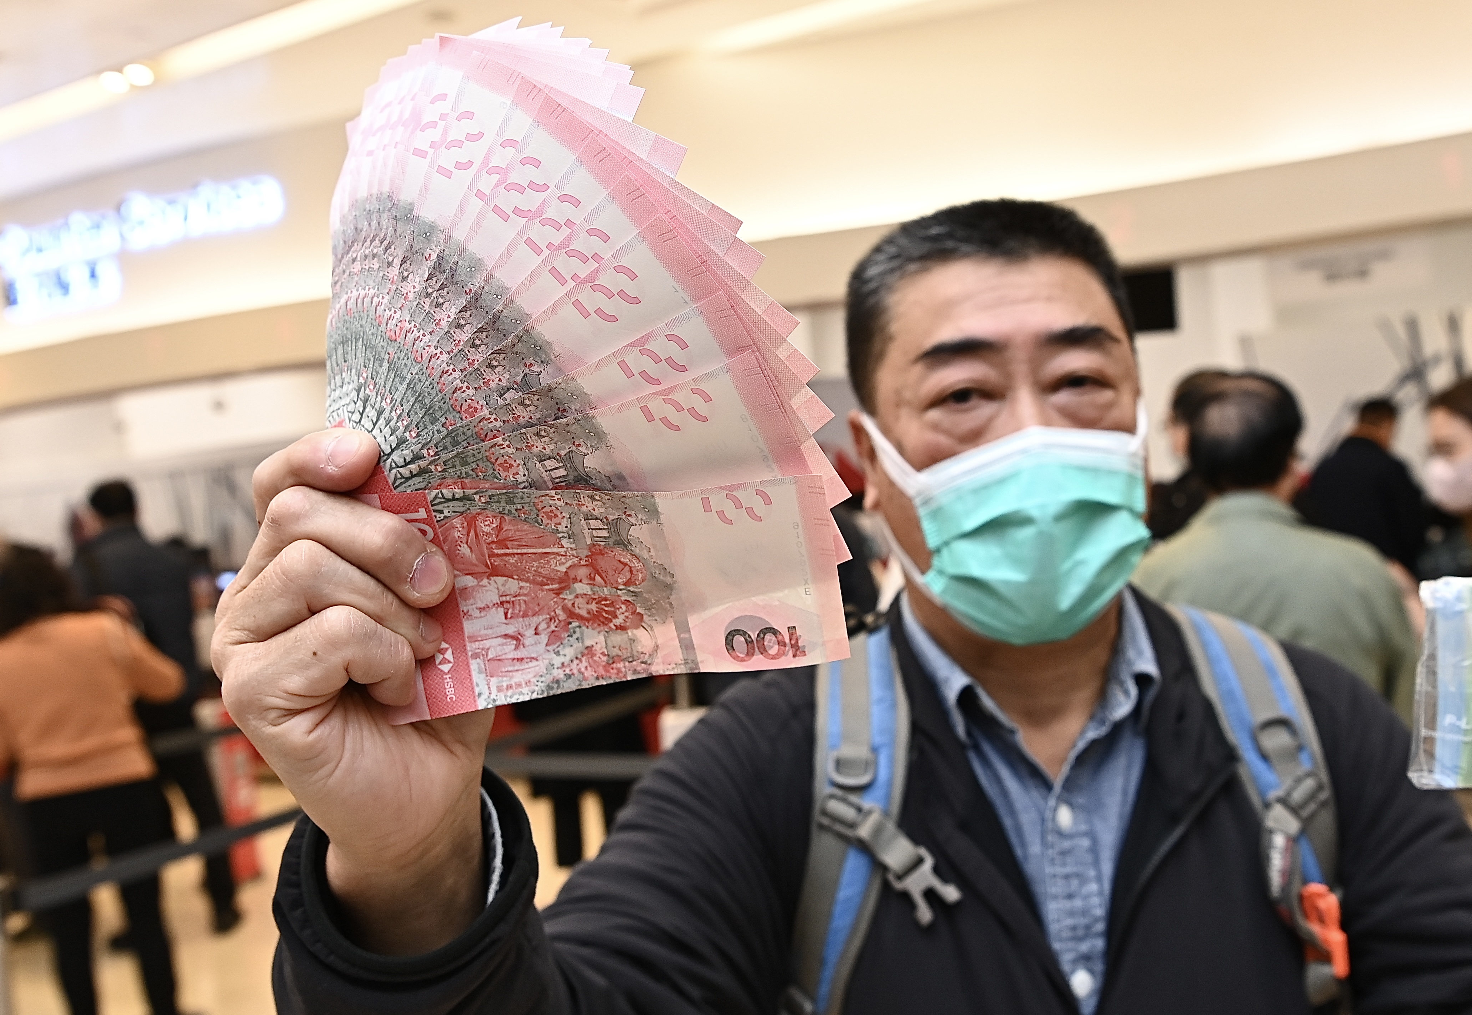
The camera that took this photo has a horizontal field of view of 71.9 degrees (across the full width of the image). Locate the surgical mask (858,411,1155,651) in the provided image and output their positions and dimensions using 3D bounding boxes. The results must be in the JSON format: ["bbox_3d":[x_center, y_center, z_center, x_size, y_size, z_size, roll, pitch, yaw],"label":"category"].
[{"bbox_3d":[0.145,0.011,0.550,0.148,0.125,0.110,-6,-2,5],"label":"surgical mask"}]

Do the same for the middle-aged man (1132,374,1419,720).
[{"bbox_3d":[0.843,0.628,1.541,0.490,1.660,0.330,-3,3,32],"label":"middle-aged man"}]

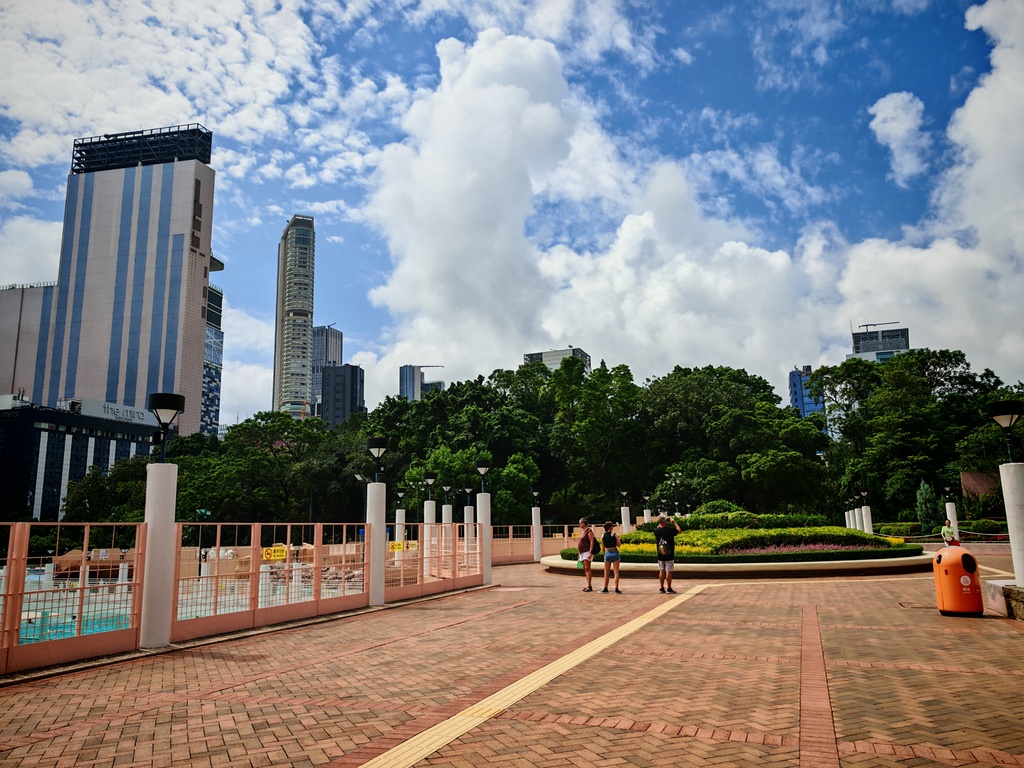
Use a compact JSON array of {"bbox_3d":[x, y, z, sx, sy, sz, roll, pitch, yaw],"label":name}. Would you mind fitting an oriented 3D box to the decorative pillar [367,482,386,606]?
[{"bbox_3d":[-2.741,3.241,14.450,0.350,2.400,0.350,-1,-10,0],"label":"decorative pillar"}]

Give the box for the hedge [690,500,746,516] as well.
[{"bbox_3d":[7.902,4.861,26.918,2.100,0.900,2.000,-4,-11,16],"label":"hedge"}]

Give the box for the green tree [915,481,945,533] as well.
[{"bbox_3d":[21.077,6.202,35.800,1.250,2.800,1.250,-6,-12,21],"label":"green tree"}]

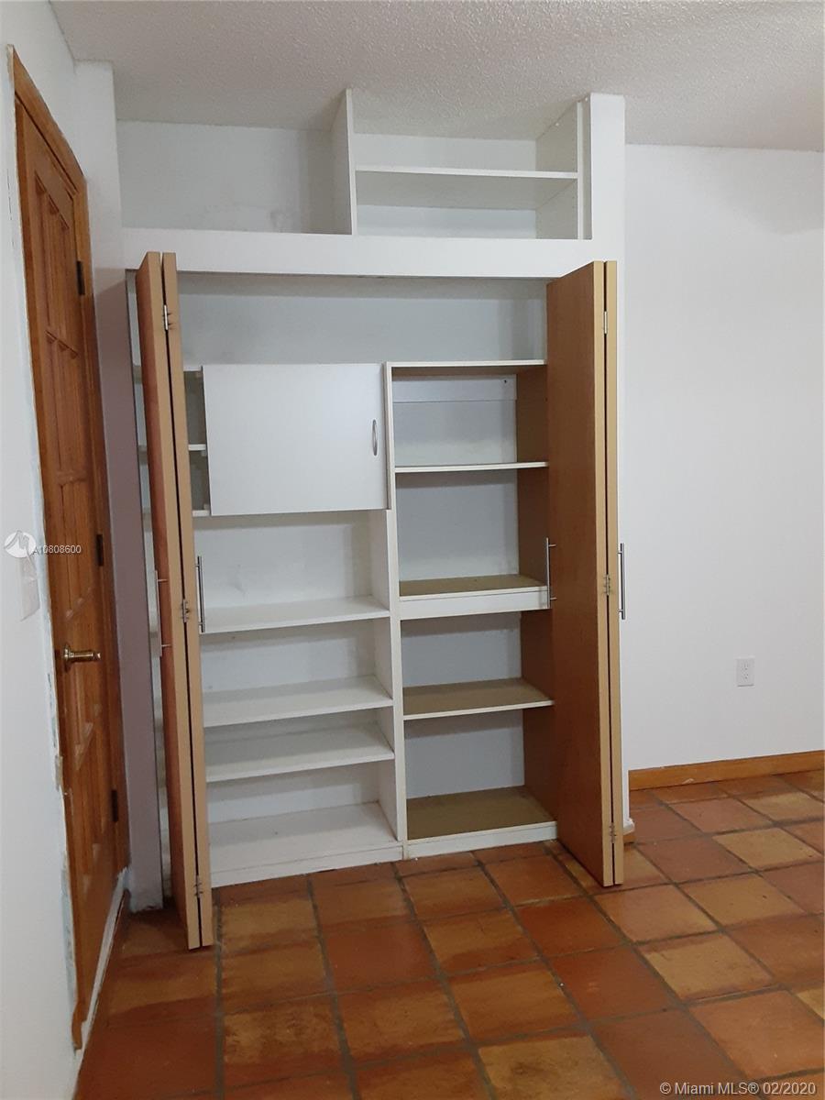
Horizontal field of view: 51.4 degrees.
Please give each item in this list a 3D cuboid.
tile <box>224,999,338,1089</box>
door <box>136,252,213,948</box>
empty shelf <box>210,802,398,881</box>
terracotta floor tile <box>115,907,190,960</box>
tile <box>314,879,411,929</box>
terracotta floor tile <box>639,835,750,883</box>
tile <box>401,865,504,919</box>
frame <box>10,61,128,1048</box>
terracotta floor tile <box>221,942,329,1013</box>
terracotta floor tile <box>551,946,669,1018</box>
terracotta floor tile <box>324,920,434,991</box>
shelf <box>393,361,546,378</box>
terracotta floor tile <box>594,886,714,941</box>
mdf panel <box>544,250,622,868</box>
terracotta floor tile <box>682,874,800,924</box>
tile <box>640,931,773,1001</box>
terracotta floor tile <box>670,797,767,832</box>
[{"bbox_3d":[-0.332,1.248,2.182,0.286,0.013,0.283,-3,6,-12],"label":"tile"},{"bbox_3d":[-0.741,0.166,2.691,0.091,2.029,0.371,-4,6,-19],"label":"door"},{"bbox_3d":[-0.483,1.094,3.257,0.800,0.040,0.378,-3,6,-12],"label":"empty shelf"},{"bbox_3d":[-0.728,1.150,2.577,0.268,0.015,0.268,-3,6,-12],"label":"terracotta floor tile"},{"bbox_3d":[-0.161,1.145,2.752,0.283,0.015,0.278,-3,6,-12],"label":"tile"},{"bbox_3d":[0.949,1.060,2.932,0.268,0.015,0.268,-3,6,-12],"label":"terracotta floor tile"},{"bbox_3d":[0.128,1.128,2.819,0.281,0.015,0.276,-3,6,-12],"label":"tile"},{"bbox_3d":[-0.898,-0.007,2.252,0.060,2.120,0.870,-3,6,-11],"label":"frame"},{"bbox_3d":[-0.388,1.190,2.400,0.284,0.015,0.272,-3,6,-12],"label":"terracotta floor tile"},{"bbox_3d":[0.532,1.167,2.311,0.271,0.015,0.277,-3,6,-12],"label":"terracotta floor tile"},{"bbox_3d":[-0.104,1.204,2.563,0.282,0.013,0.300,-3,6,-12],"label":"terracotta floor tile"},{"bbox_3d":[0.169,-0.679,3.241,0.575,0.019,0.378,-3,6,-12],"label":"shelf"},{"bbox_3d":[0.747,1.125,2.646,0.280,0.015,0.276,-3,6,-12],"label":"terracotta floor tile"},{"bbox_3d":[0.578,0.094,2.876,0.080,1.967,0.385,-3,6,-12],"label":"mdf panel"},{"bbox_3d":[1.012,1.084,2.654,0.268,0.015,0.268,-3,6,-12],"label":"terracotta floor tile"},{"bbox_3d":[0.832,1.186,2.448,0.277,0.013,0.283,-3,6,-12],"label":"tile"},{"bbox_3d":[1.200,1.036,3.351,0.290,0.015,0.277,-3,6,-12],"label":"terracotta floor tile"}]

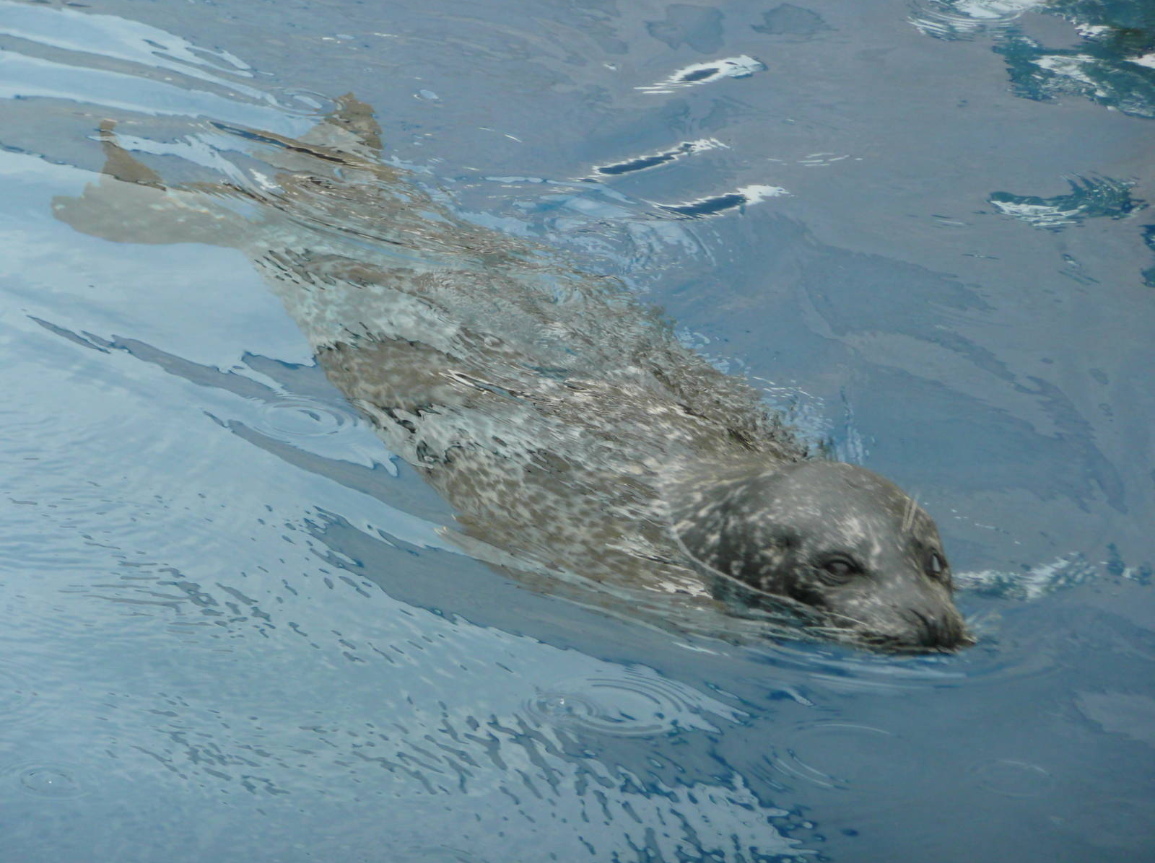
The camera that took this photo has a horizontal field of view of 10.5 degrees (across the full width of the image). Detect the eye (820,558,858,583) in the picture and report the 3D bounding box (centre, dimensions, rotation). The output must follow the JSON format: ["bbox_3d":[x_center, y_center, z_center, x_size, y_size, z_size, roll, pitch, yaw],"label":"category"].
[{"bbox_3d":[0.248,0.132,5.980,0.036,0.023,0.018,16,7,8],"label":"eye"}]

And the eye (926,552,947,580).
[{"bbox_3d":[0.343,0.129,6.030,0.017,0.025,0.035,4,19,25],"label":"eye"}]

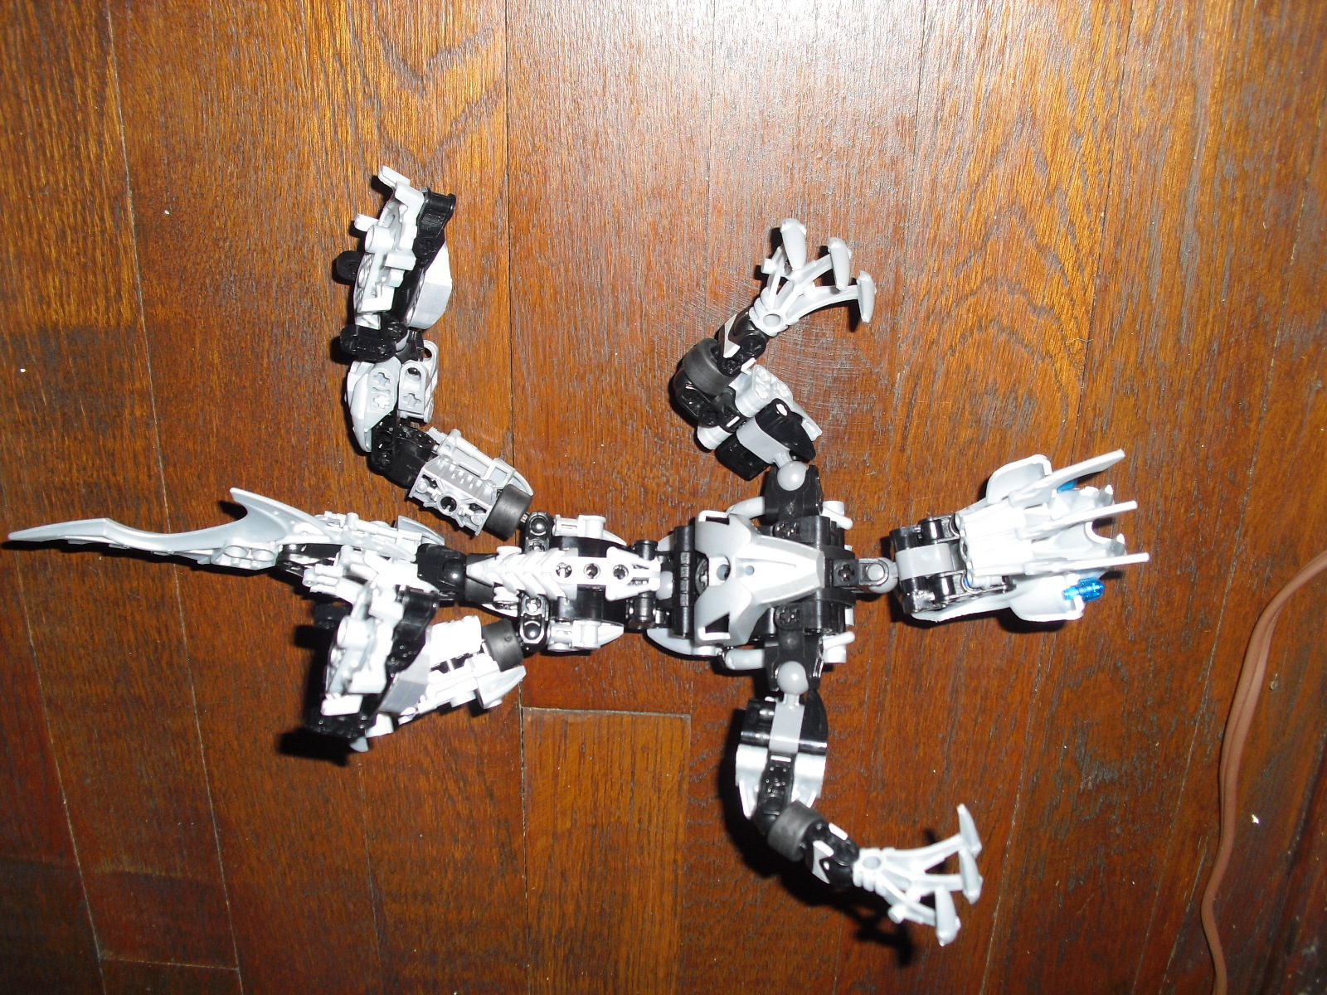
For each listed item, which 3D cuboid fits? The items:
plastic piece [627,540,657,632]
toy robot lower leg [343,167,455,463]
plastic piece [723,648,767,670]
[{"bbox_3d":[-0.006,0.025,0.397,0.008,0.009,0.025,0,76,0],"label":"plastic piece"},{"bbox_3d":[-0.076,-0.052,0.396,0.031,0.036,0.083,10,114,-1],"label":"toy robot lower leg"},{"bbox_3d":[0.023,0.045,0.388,0.012,0.007,0.006,0,76,0],"label":"plastic piece"}]

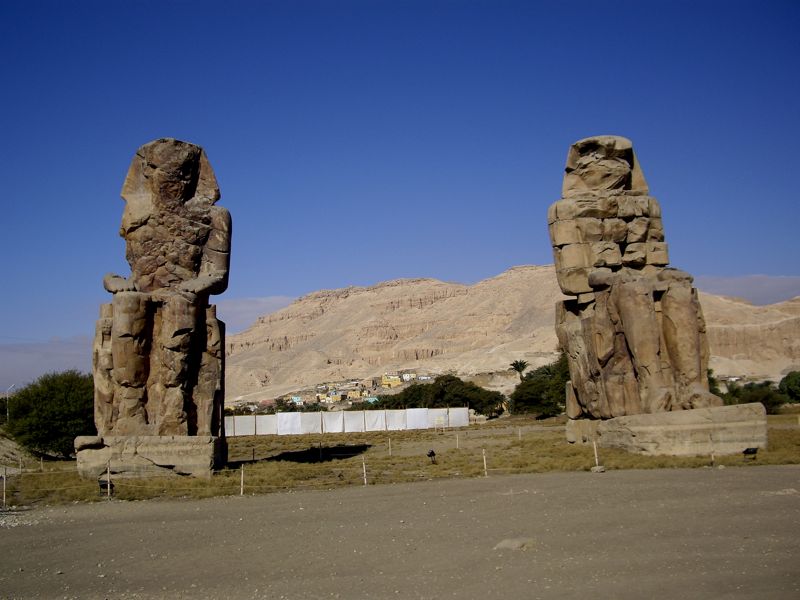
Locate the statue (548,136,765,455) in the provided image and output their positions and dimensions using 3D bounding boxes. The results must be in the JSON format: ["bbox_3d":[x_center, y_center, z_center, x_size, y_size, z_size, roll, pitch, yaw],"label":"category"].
[{"bbox_3d":[11.659,-0.988,42.111,5.860,15.930,9.970,-1,-8,-9],"label":"statue"}]

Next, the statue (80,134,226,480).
[{"bbox_3d":[-10.606,-0.456,38.986,5.760,15.590,9.970,-1,-8,-9],"label":"statue"}]

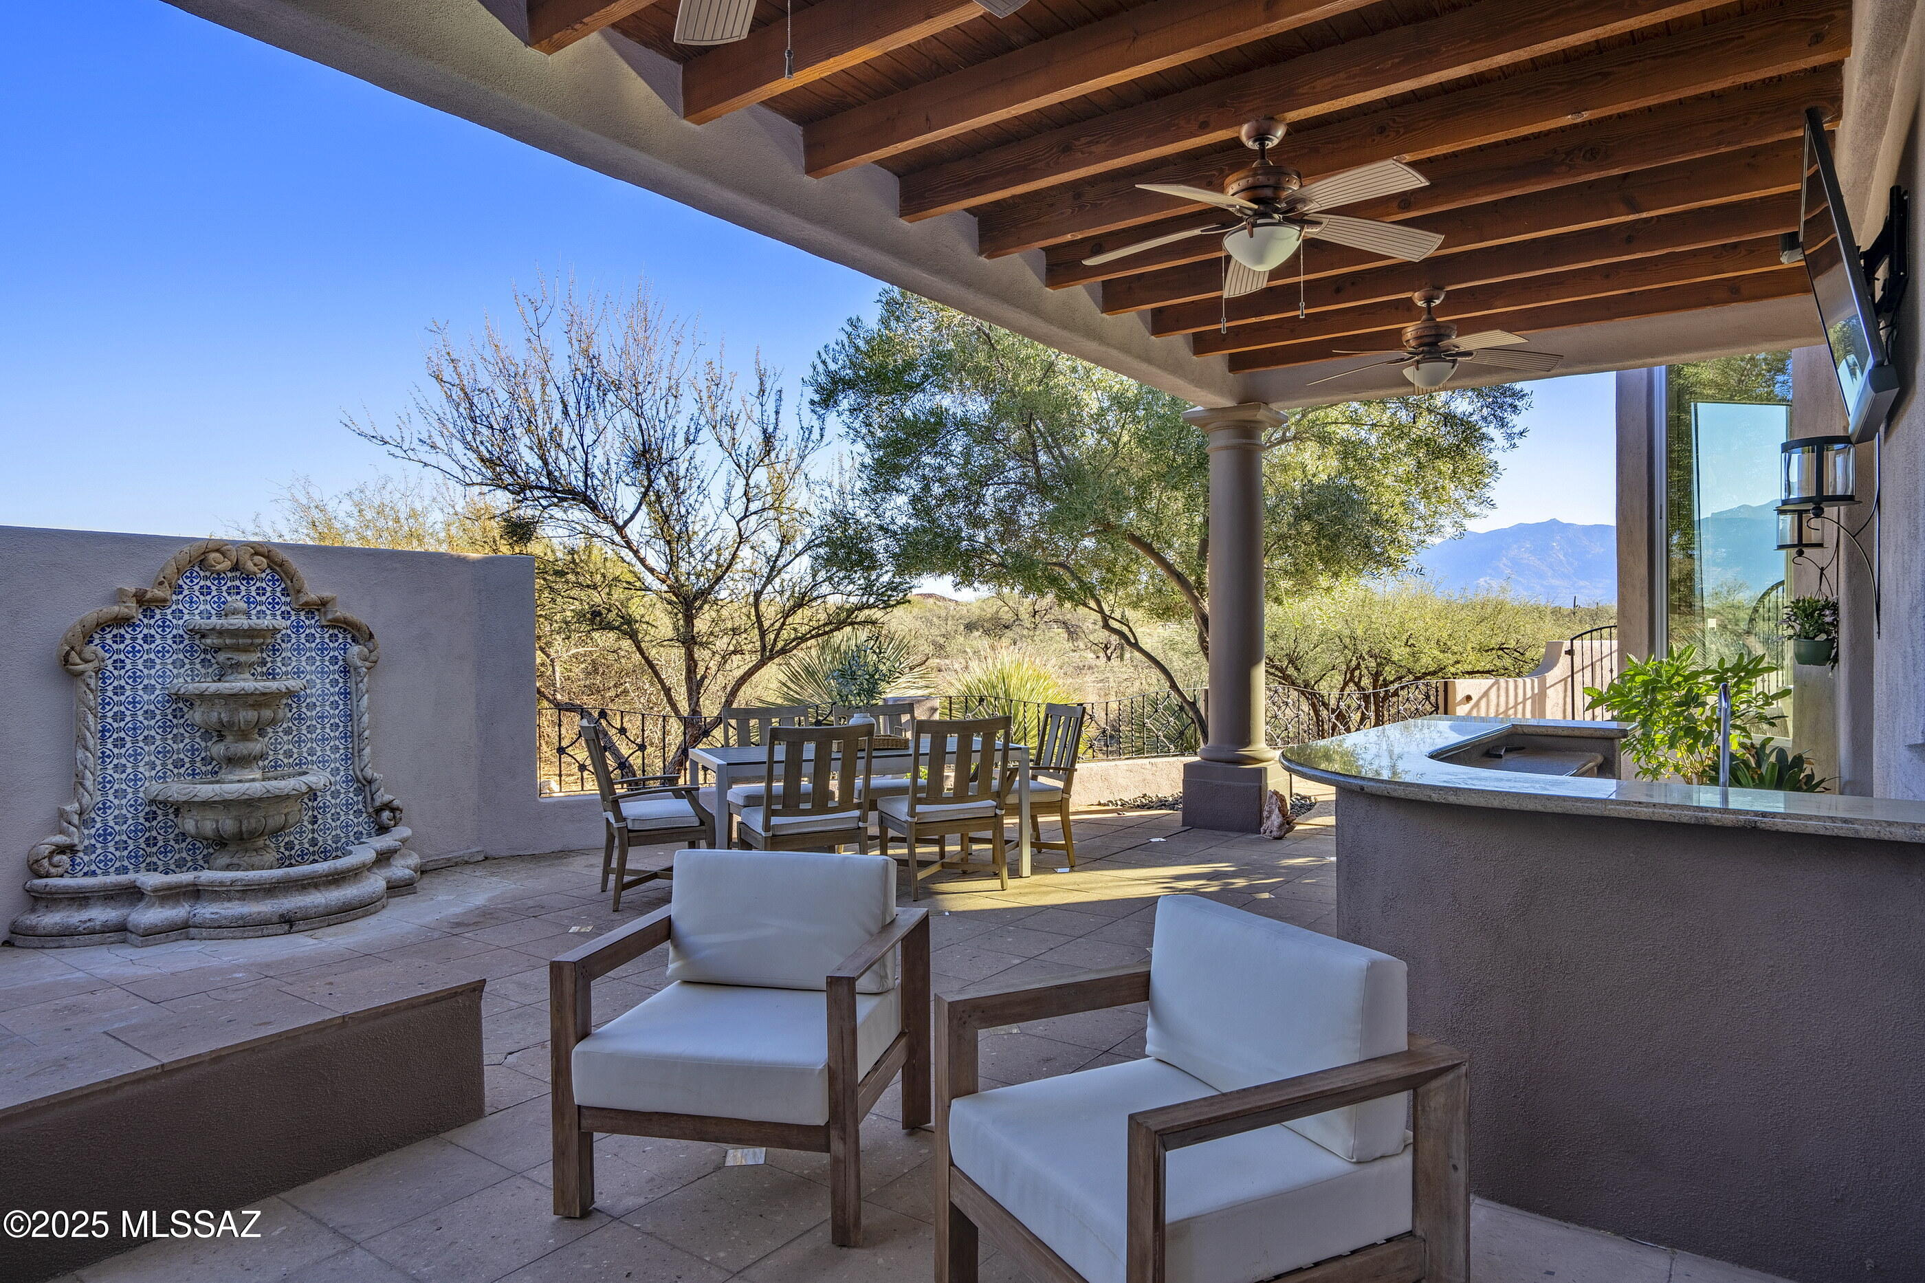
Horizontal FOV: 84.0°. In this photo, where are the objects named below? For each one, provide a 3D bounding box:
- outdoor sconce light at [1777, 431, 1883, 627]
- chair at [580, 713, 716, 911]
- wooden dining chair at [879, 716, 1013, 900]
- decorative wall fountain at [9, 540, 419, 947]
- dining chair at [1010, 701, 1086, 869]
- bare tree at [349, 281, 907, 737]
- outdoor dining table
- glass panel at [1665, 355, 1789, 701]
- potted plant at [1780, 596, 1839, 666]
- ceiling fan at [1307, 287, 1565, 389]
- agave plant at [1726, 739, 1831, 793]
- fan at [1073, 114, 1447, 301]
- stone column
[{"bbox_3d":[3.336,-0.400,4.157,0.340,0.790,0.320,0,0,38],"label":"outdoor sconce light"},{"bbox_3d":[-1.690,0.894,5.740,0.640,0.960,0.580,0,0,-25],"label":"chair"},{"bbox_3d":[-0.111,0.892,5.996,0.550,0.960,0.600,0,1,-25],"label":"wooden dining chair"},{"bbox_3d":[-3.449,0.433,5.303,0.820,1.910,1.820,0,1,36],"label":"decorative wall fountain"},{"bbox_3d":[0.385,0.891,6.630,0.640,0.960,0.580,0,0,-23],"label":"dining chair"},{"bbox_3d":[-3.070,-0.900,9.800,5.100,4.800,4.600,0,0,0],"label":"bare tree"},{"bbox_3d":[-0.585,0.999,6.167,1.810,0.748,0.790,0,1,-25],"label":"outdoor dining table"},{"bbox_3d":[5.460,-0.735,7.600,0.780,2.600,0.060,0,1,37],"label":"glass panel"},{"bbox_3d":[3.843,-0.048,4.850,0.210,0.320,0.210,0,1,37],"label":"potted plant"},{"bbox_3d":[2.457,-1.605,5.640,1.300,0.530,1.280,0,1,37],"label":"ceiling fan"},{"bbox_3d":[4.350,0.730,5.700,0.580,0.430,0.600,0,0,-38],"label":"agave plant"},{"bbox_3d":[1.119,-1.690,4.040,1.390,0.580,1.390,0,0,38],"label":"fan"},{"bbox_3d":[2.055,-0.165,8.000,0.600,3.070,0.600,0,0,35],"label":"stone column"}]

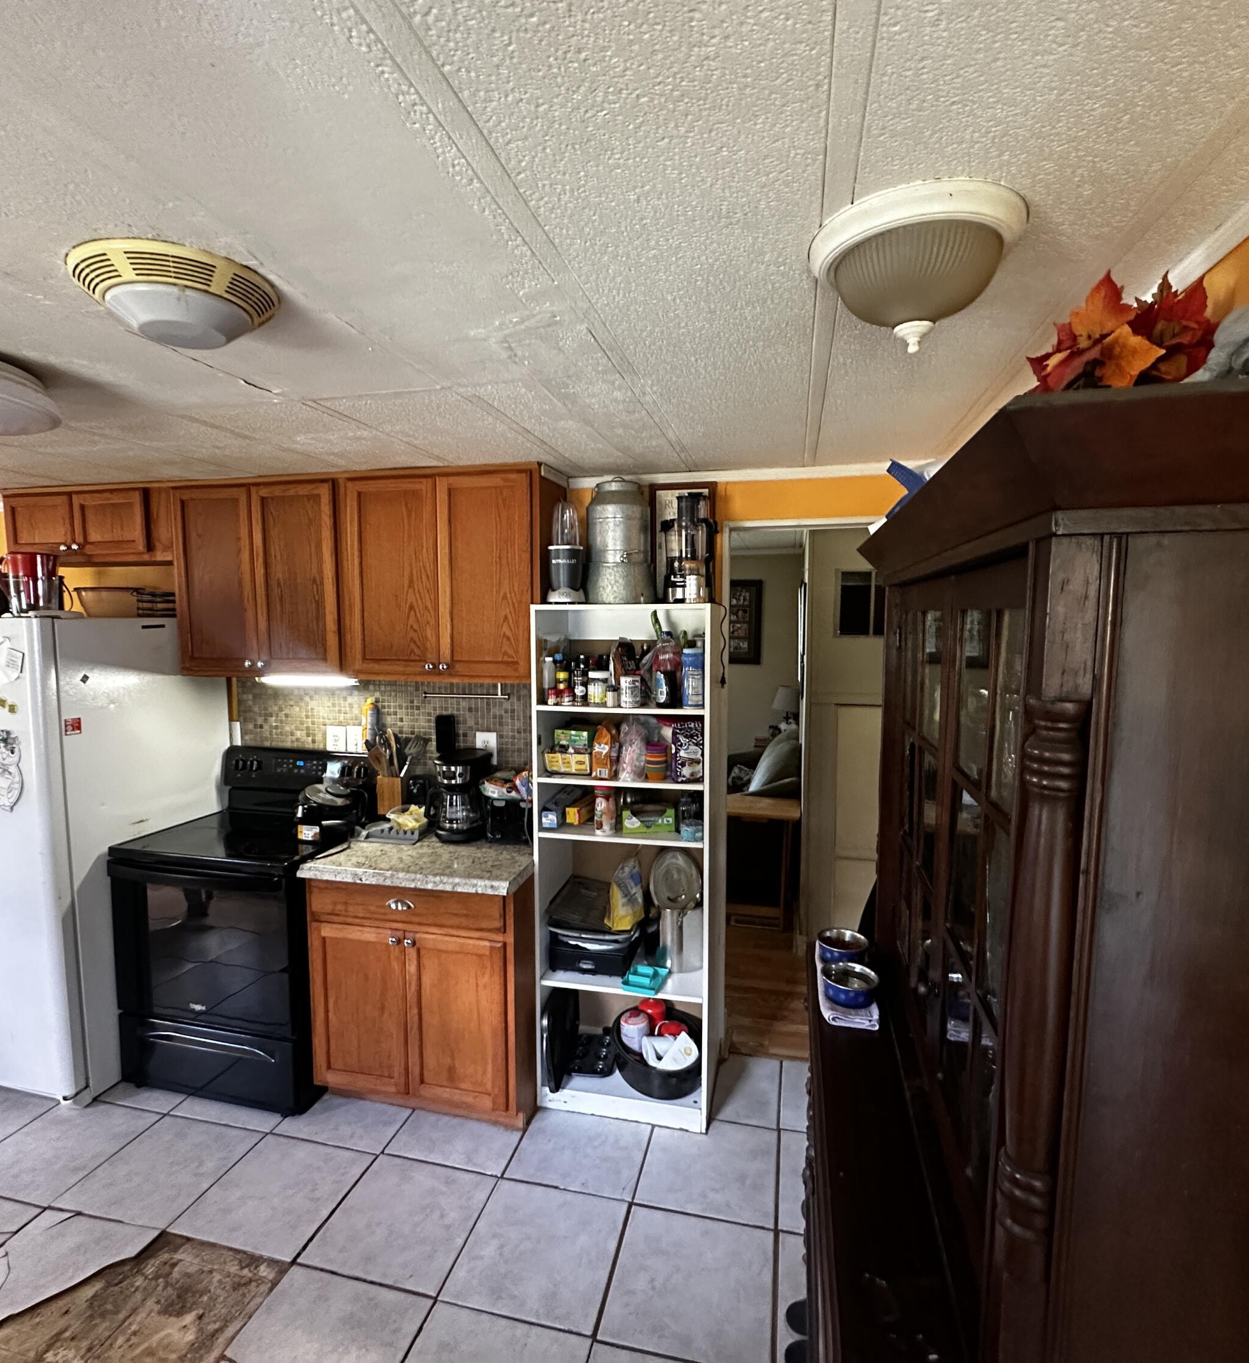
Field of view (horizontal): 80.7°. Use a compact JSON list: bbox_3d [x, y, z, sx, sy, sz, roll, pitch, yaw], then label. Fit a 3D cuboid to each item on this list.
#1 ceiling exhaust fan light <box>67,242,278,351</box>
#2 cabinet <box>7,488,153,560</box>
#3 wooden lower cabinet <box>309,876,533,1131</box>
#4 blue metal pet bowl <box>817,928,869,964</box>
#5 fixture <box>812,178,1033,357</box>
[{"bbox_3d":[-0.755,-0.634,1.255,0.308,0.084,0.308,1,5,13],"label":"ceiling exhaust fan light"},{"bbox_3d":[-2.192,-0.664,3.190,0.820,0.315,0.330,1,5,13],"label":"cabinet"},{"bbox_3d":[-0.697,1.104,2.928,0.809,0.865,0.638,1,5,13],"label":"wooden lower cabinet"},{"bbox_3d":[0.556,0.683,1.872,0.126,0.047,0.126,1,5,13],"label":"blue metal pet bowl"},{"bbox_3d":[0.412,-0.550,1.055,0.292,0.165,0.292,1,5,13],"label":"fixture"}]

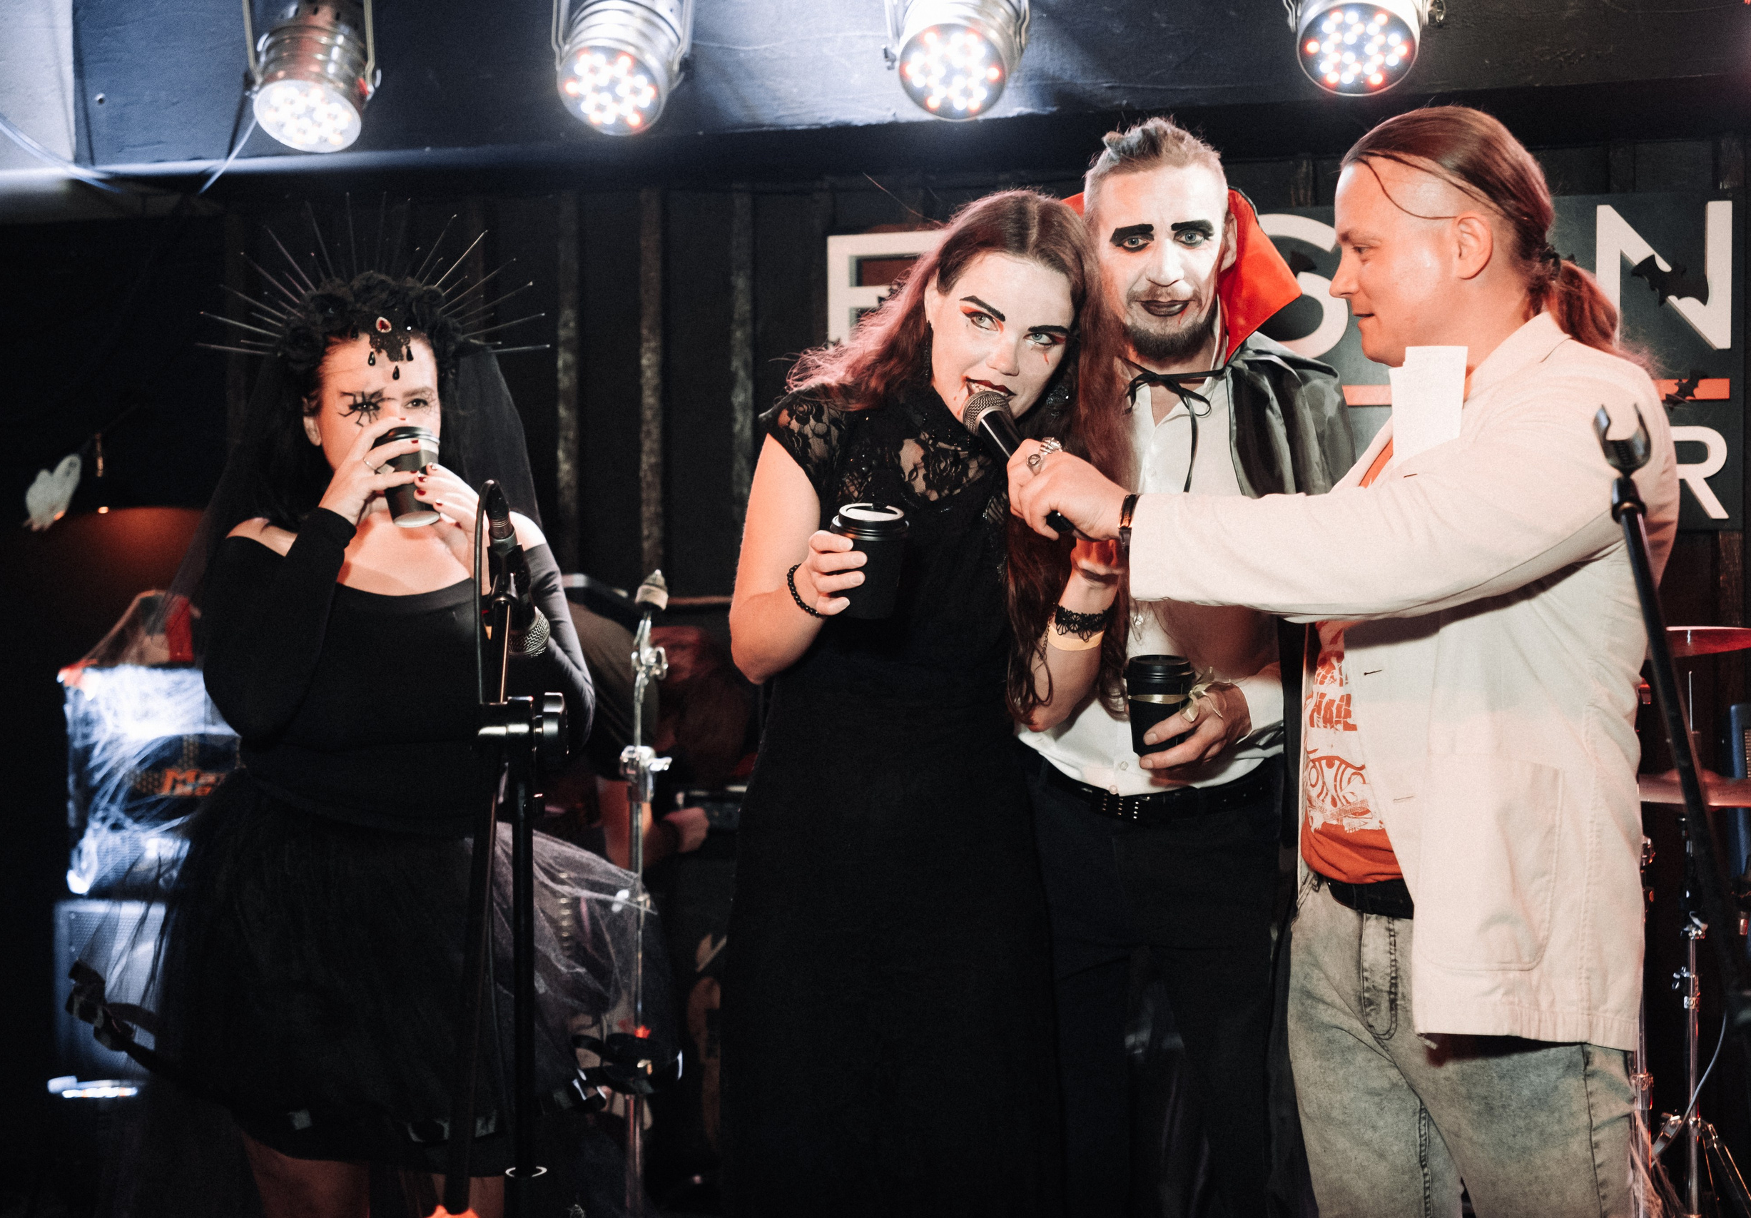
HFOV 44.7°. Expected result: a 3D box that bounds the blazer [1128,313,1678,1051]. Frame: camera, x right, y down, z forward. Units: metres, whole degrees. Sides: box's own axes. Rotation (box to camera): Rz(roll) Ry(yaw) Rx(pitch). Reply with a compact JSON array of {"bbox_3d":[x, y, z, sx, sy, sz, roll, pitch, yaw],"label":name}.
[{"bbox_3d":[0.529,0.071,2.100,0.510,0.730,0.450,0,1,-30],"label":"blazer"}]

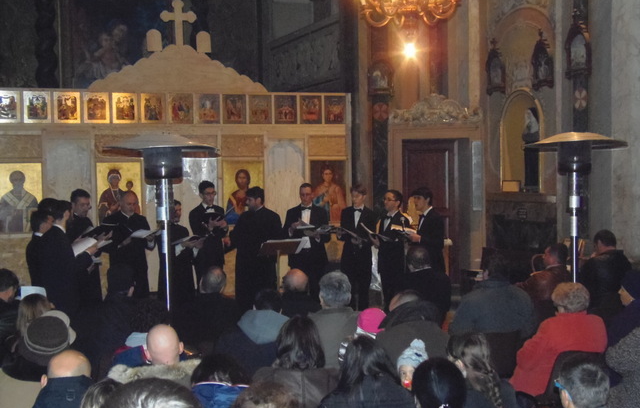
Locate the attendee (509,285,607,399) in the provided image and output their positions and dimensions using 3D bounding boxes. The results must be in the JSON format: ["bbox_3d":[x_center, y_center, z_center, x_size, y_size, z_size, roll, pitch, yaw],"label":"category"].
[{"bbox_3d":[1.385,1.040,5.300,0.500,1.220,0.660,-1,0,-18],"label":"attendee"}]

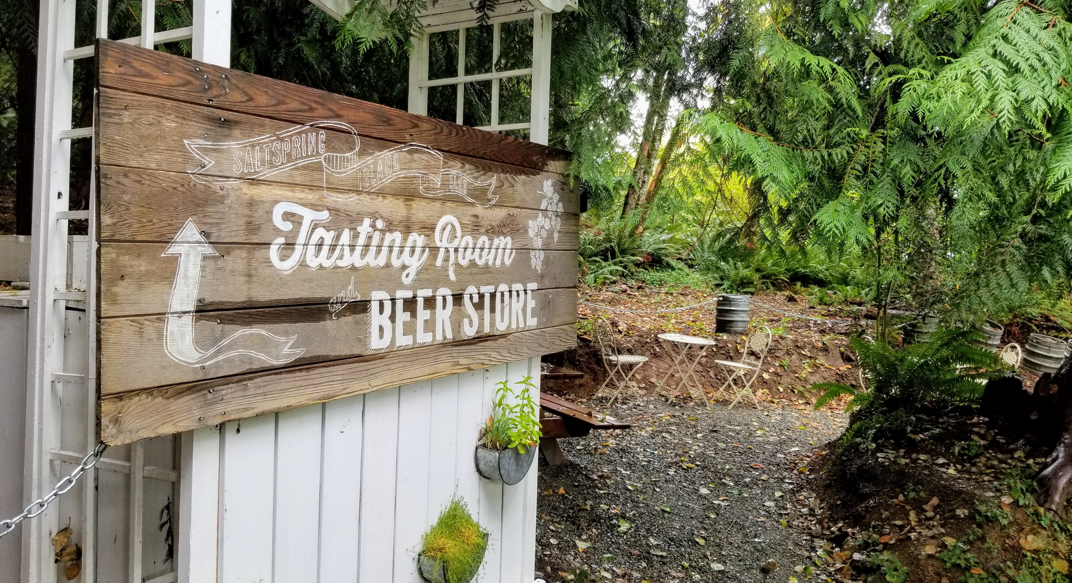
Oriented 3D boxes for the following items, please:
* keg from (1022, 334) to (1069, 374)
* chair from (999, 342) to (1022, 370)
[{"bbox_3d":[5.930,0.767,9.400,0.410,0.440,0.410,13,12,30],"label":"keg"},{"bbox_3d":[5.107,1.025,9.000,0.490,0.920,0.410,1,2,-9],"label":"chair"}]

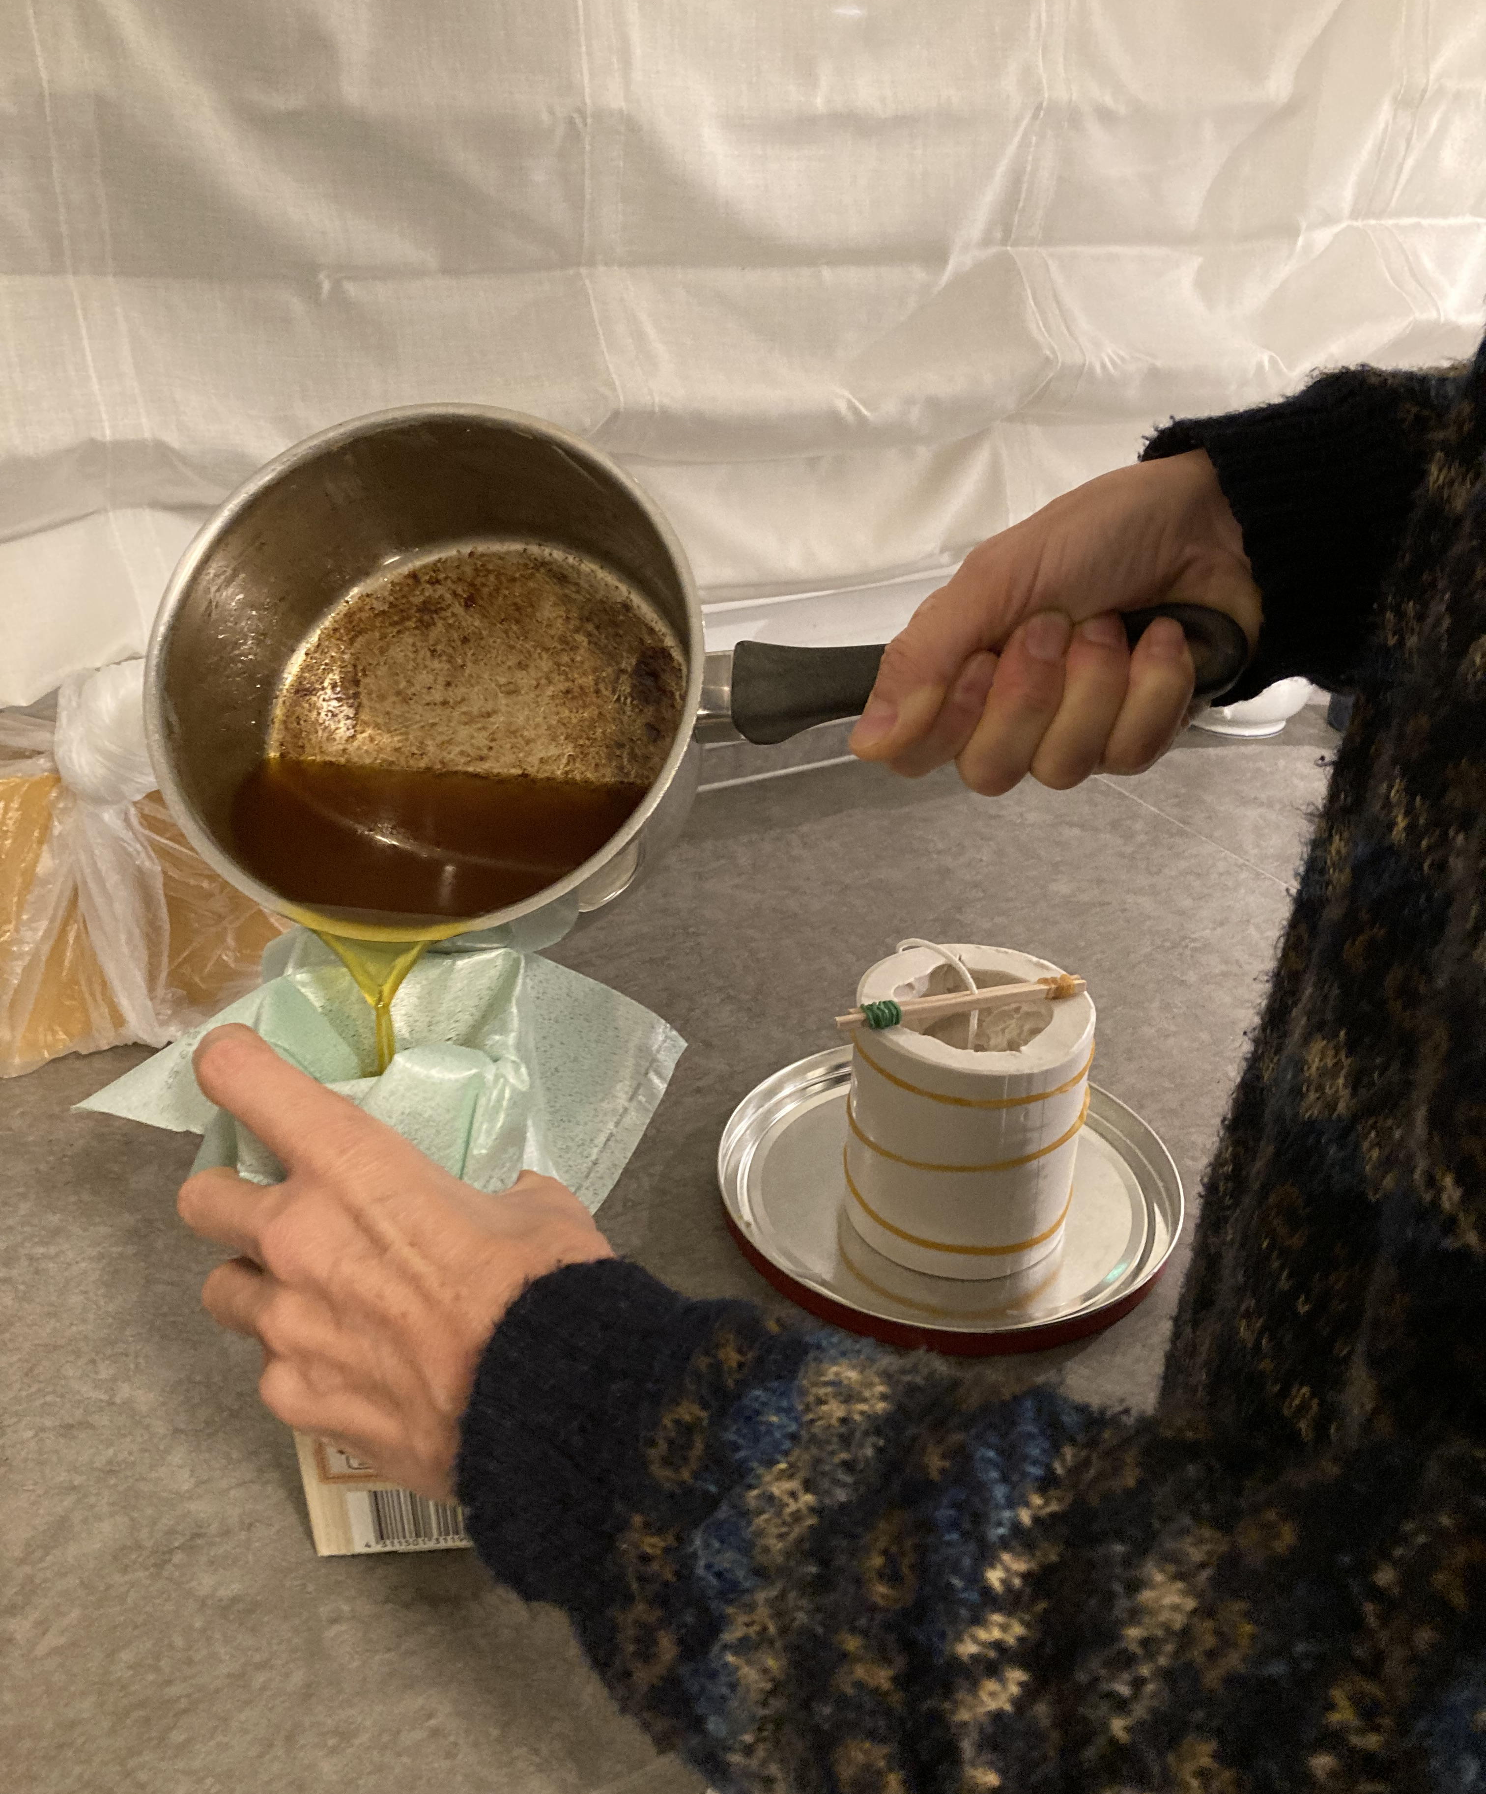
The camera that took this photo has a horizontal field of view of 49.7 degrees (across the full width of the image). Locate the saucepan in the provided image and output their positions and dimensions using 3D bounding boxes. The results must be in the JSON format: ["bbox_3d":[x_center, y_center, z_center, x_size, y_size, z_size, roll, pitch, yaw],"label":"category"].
[{"bbox_3d":[-0.019,-0.060,0.493,0.314,0.167,0.120,2,-12,4],"label":"saucepan"}]

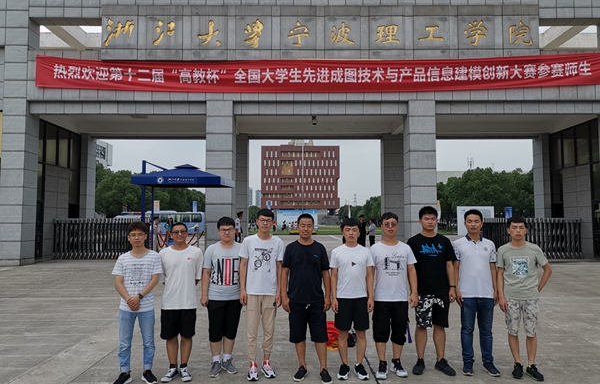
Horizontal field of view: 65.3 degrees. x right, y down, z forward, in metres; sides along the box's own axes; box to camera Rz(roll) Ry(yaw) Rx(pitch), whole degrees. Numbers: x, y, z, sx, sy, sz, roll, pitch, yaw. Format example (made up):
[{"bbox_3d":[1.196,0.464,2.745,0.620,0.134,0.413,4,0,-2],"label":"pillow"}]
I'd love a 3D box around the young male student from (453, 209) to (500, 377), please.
[{"bbox_3d":[1.923,1.081,5.150,0.489,1.766,0.310,0,-3,0],"label":"young male student"}]

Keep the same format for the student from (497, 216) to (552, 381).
[{"bbox_3d":[2.469,1.135,5.136,0.549,1.718,0.360,-1,-4,10],"label":"student"}]

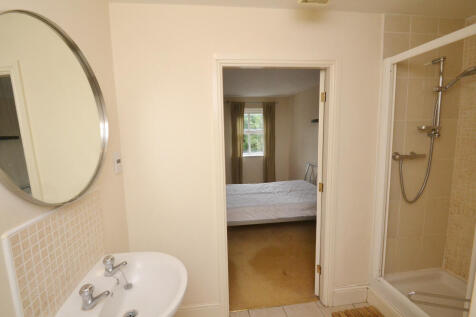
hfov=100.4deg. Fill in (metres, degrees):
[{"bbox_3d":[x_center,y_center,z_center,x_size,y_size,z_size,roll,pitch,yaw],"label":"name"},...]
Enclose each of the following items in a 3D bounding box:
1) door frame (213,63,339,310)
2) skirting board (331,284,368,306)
[{"bbox_3d":[0.319,0.268,1.609,0.954,2.046,0.122,-2,6,-6],"label":"door frame"},{"bbox_3d":[0.974,1.190,1.713,0.314,0.158,0.019,-2,6,-6],"label":"skirting board"}]

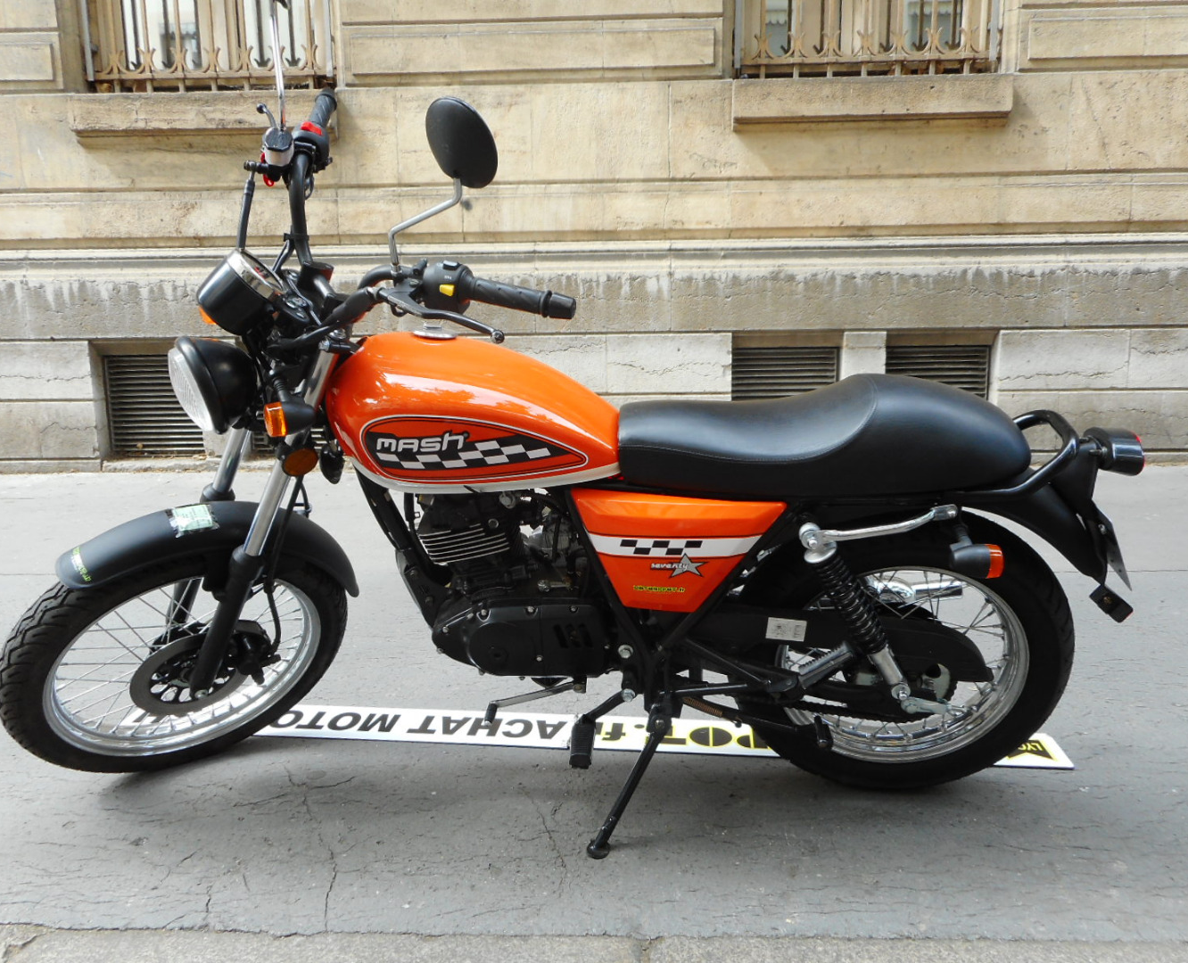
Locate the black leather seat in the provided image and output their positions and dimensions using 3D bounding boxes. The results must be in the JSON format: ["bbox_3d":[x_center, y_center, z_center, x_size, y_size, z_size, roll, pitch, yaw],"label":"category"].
[{"bbox_3d":[0.367,-0.094,1.463,0.650,0.165,0.250,0,27,5],"label":"black leather seat"}]

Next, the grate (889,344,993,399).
[{"bbox_3d":[1.988,-0.496,5.428,0.660,0.620,0.050,0,10,2],"label":"grate"}]

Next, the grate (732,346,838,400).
[{"bbox_3d":[1.015,-0.442,4.950,0.570,0.550,0.040,0,10,3],"label":"grate"}]

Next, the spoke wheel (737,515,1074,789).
[{"bbox_3d":[0.541,0.317,1.661,0.594,0.594,0.098,0,27,5],"label":"spoke wheel"}]

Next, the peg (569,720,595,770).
[{"bbox_3d":[-0.016,0.421,1.498,0.037,0.036,0.092,0,27,6],"label":"peg"}]

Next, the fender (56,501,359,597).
[{"bbox_3d":[-0.617,0.126,1.653,0.554,0.160,0.112,13,29,-48],"label":"fender"}]

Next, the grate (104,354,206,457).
[{"bbox_3d":[-2.587,-0.461,5.569,0.660,0.620,0.050,0,10,2],"label":"grate"}]

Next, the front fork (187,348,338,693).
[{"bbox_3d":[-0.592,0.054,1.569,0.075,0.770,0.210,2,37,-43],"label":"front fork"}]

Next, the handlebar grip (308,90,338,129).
[{"bbox_3d":[-0.473,-0.643,1.615,0.038,0.038,0.138,-1,49,0],"label":"handlebar grip"}]

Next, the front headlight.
[{"bbox_3d":[-0.571,-0.150,1.399,0.120,0.155,0.155,-22,51,-22],"label":"front headlight"}]

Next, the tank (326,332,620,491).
[{"bbox_3d":[-0.179,-0.130,1.492,0.455,0.230,0.280,0,27,5],"label":"tank"}]

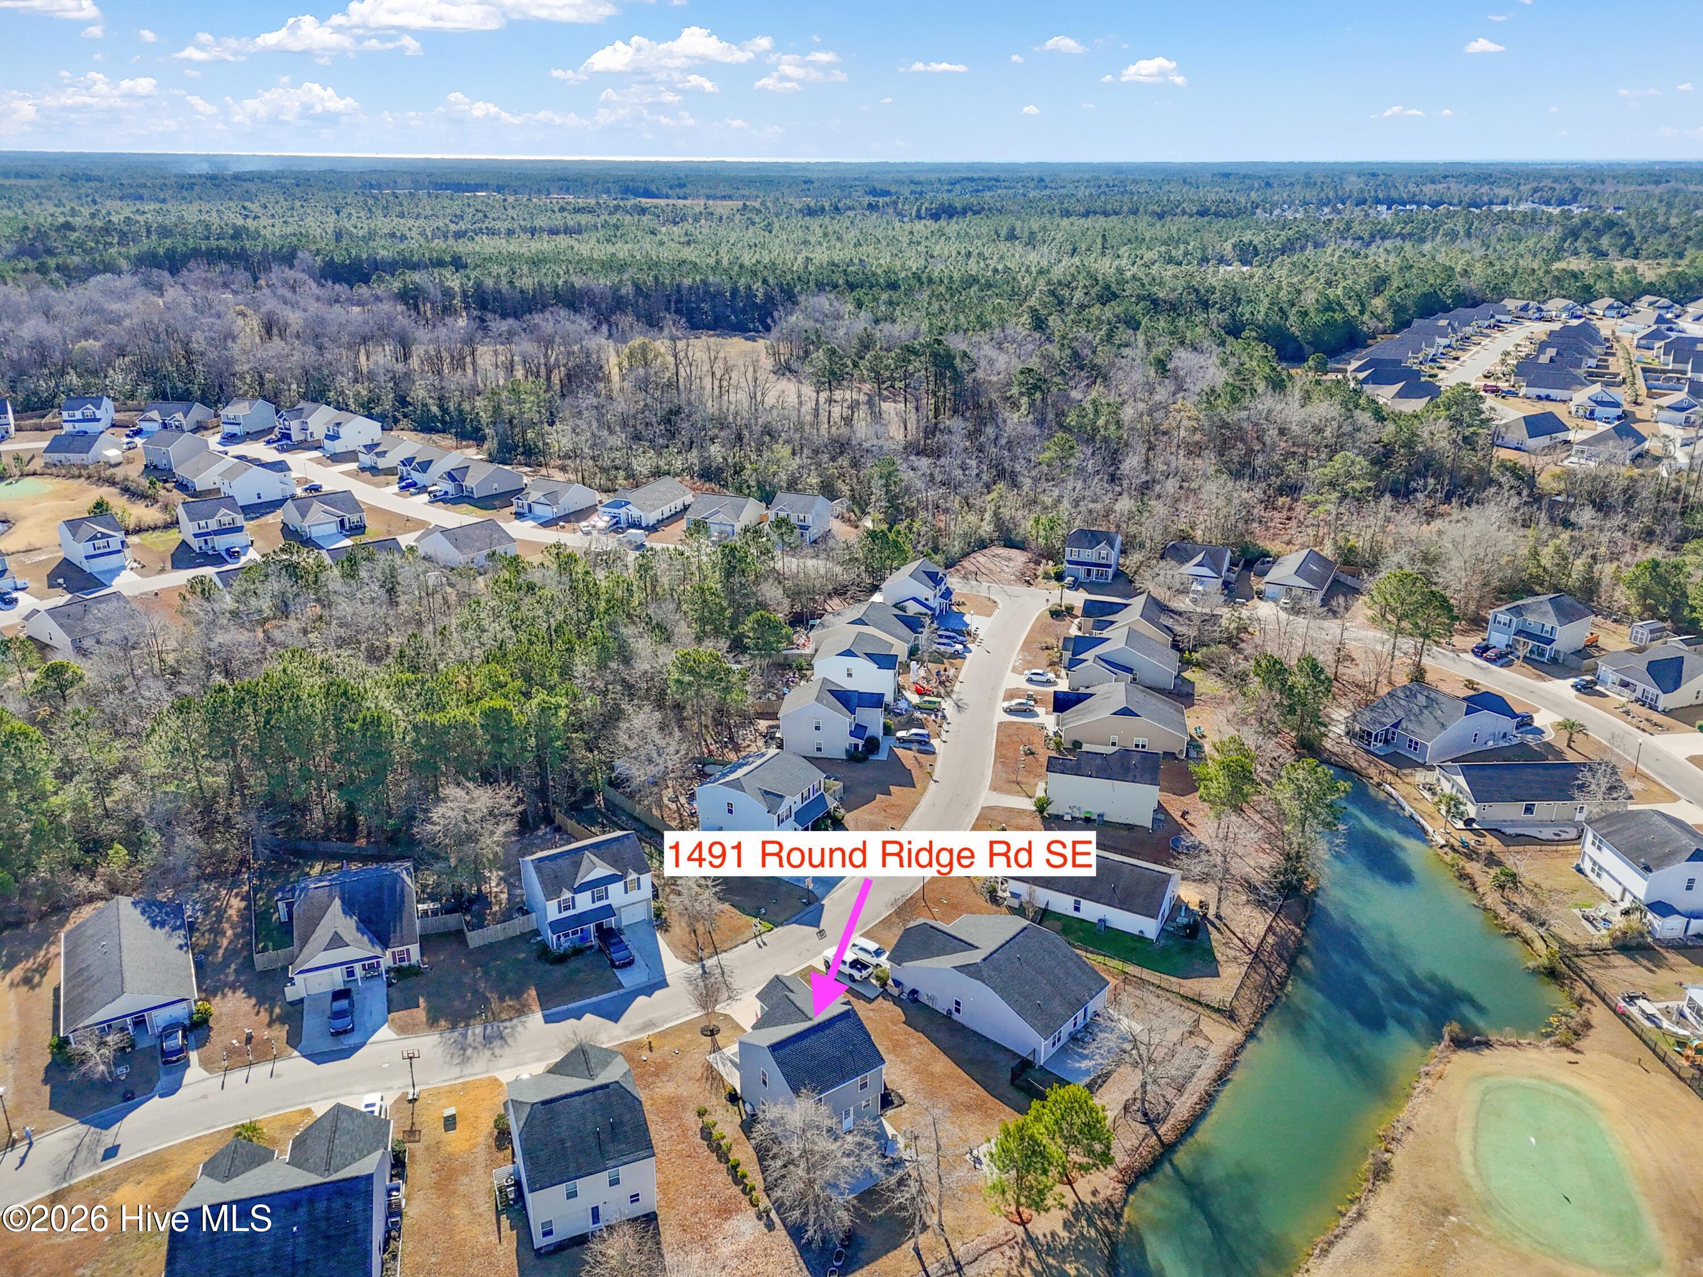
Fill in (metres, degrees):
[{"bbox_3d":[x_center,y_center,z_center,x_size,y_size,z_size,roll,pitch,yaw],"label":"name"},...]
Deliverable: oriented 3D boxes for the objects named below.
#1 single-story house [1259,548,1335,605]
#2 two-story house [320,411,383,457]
[{"bbox_3d":[83.276,-11.812,218.526,10.500,5.200,16.900,12,25,25],"label":"single-story house"},{"bbox_3d":[-131.680,-54.650,311.180,8.680,8.100,12.690,19,29,38],"label":"two-story house"}]

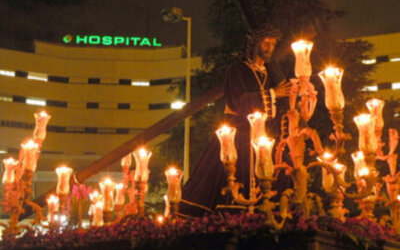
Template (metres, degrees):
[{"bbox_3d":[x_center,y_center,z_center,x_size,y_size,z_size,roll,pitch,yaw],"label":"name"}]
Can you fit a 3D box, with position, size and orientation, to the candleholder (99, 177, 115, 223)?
[{"bbox_3d":[-0.954,0.770,6.600,0.170,0.452,0.170,1,-13,0],"label":"candleholder"}]

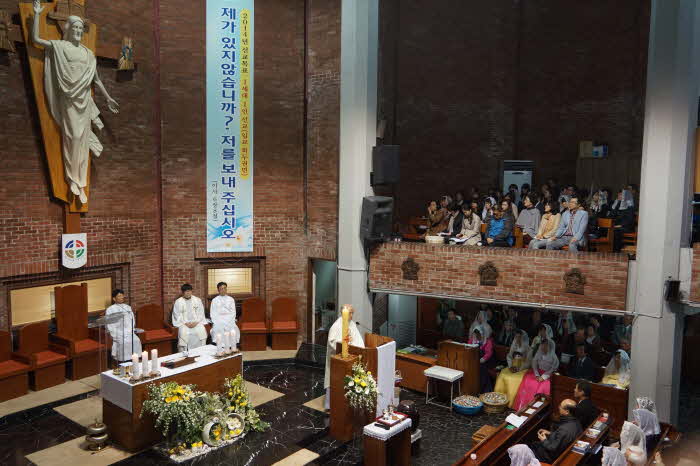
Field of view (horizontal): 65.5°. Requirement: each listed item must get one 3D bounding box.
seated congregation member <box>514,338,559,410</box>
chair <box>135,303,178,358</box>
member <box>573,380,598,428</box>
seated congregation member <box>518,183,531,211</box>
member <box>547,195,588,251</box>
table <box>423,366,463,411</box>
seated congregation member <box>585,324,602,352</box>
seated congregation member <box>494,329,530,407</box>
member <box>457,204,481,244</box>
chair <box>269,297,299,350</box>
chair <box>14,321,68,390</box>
[{"bbox_3d":[3.579,2.659,10.210,0.580,1.290,0.780,4,6,38],"label":"seated congregation member"},{"bbox_3d":[-3.819,1.919,10.788,0.580,0.930,0.580,-3,6,-37],"label":"chair"},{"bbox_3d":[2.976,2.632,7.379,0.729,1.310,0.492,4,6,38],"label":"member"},{"bbox_3d":[4.106,-0.518,12.751,0.473,1.261,0.709,4,5,30],"label":"seated congregation member"},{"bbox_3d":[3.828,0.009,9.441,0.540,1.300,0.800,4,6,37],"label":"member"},{"bbox_3d":[1.681,2.755,9.733,0.561,0.542,0.453,5,6,40],"label":"table"},{"bbox_3d":[4.670,2.422,10.556,0.500,1.280,0.700,4,6,33],"label":"seated congregation member"},{"bbox_3d":[2.959,2.448,9.850,0.600,1.230,0.780,5,6,40],"label":"seated congregation member"},{"bbox_3d":[2.148,0.054,9.950,0.700,1.150,0.480,-3,6,-37],"label":"member"},{"bbox_3d":[-1.367,1.893,11.368,0.570,0.950,0.580,0,5,-7],"label":"chair"},{"bbox_3d":[-5.146,2.039,9.087,0.580,0.950,0.570,5,6,37],"label":"chair"}]

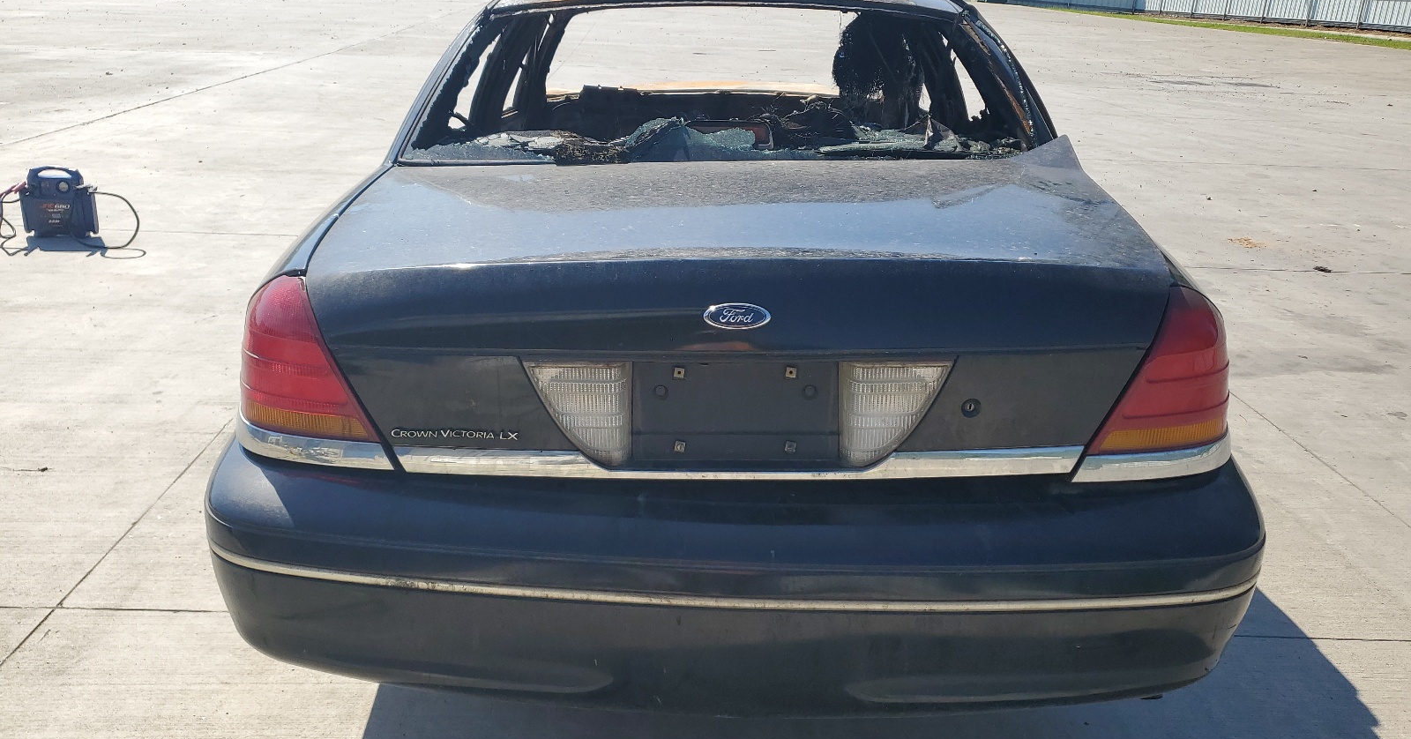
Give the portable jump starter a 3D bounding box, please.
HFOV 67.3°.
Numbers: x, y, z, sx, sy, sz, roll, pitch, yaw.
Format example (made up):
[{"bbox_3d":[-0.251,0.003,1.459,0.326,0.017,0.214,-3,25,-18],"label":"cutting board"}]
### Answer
[{"bbox_3d":[-3.415,-0.890,5.613,0.335,0.355,0.125,0,21,-7],"label":"portable jump starter"}]

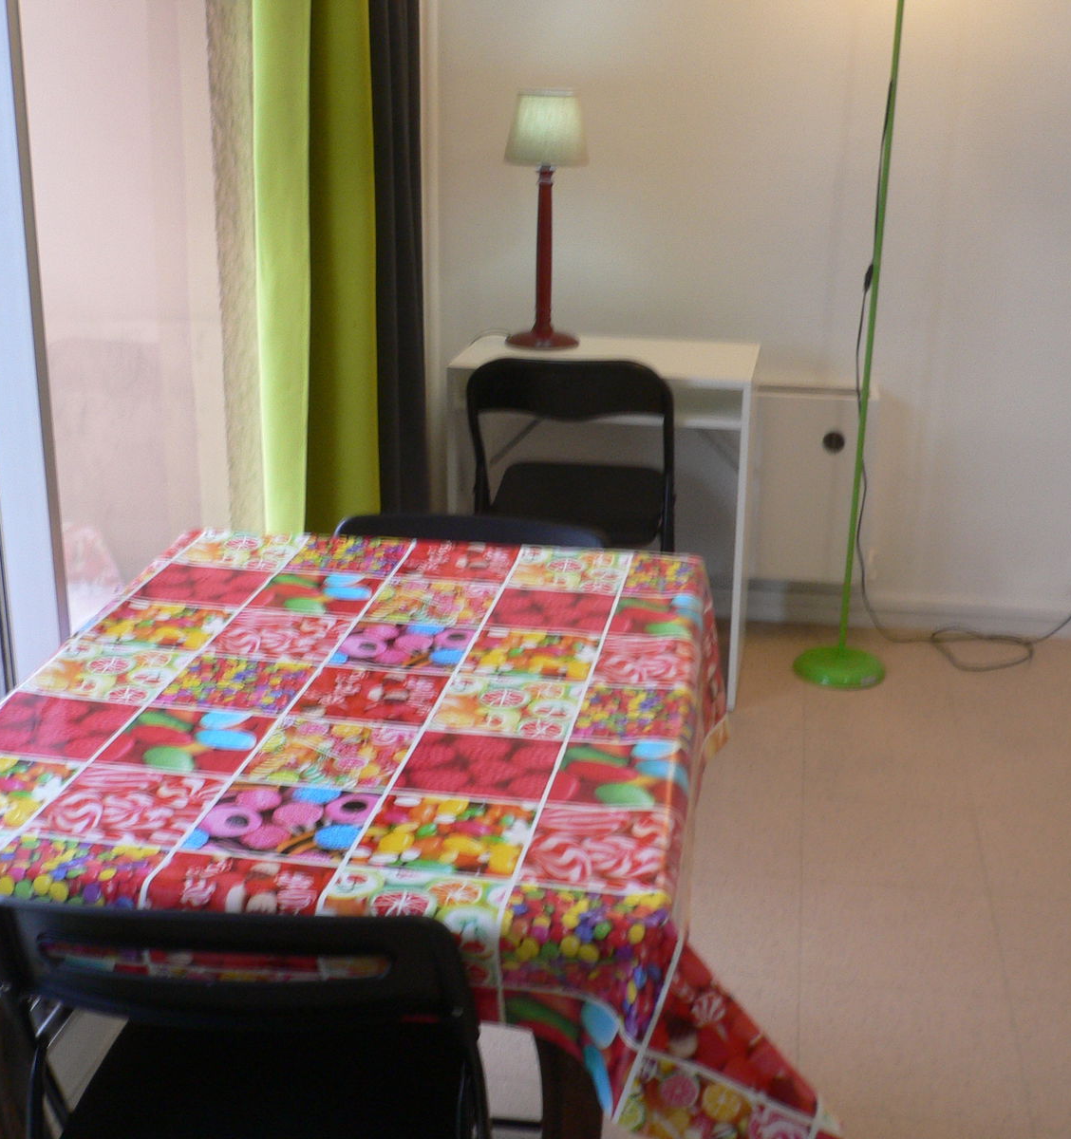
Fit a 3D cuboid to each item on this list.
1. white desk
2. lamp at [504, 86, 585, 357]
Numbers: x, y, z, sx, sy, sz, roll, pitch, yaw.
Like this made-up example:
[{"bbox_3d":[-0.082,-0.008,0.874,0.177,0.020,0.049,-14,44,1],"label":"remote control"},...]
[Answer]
[{"bbox_3d":[0.164,-0.122,3.568,0.650,0.750,0.400,4,19,9],"label":"white desk"},{"bbox_3d":[0.020,-0.799,3.513,0.193,0.563,0.193,0,19,0],"label":"lamp"}]

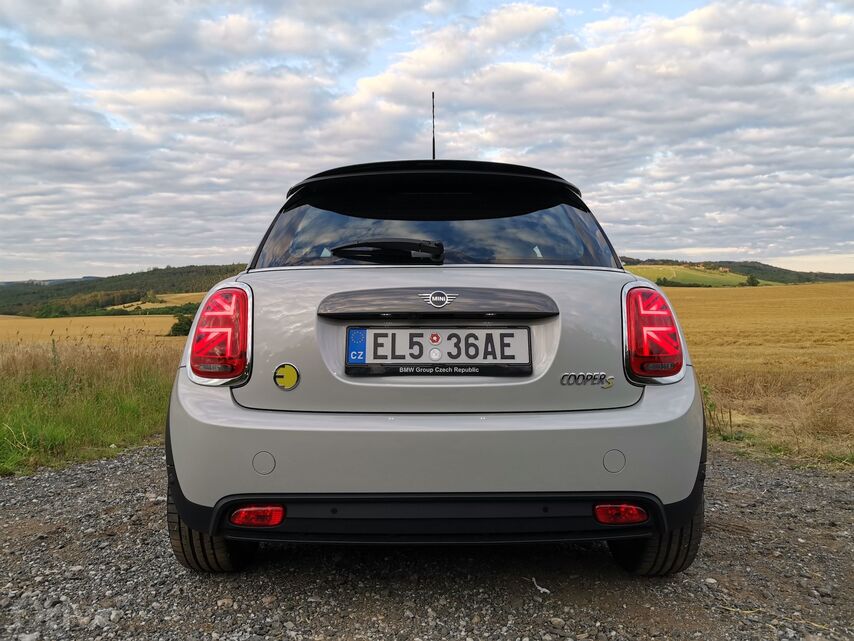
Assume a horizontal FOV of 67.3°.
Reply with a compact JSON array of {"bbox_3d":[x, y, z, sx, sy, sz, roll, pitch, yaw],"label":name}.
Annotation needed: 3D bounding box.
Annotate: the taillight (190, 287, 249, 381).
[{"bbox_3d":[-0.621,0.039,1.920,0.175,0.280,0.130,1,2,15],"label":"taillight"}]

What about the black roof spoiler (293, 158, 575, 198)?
[{"bbox_3d":[0.025,-0.475,2.140,0.990,0.120,0.270,0,2,-1],"label":"black roof spoiler"}]

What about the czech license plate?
[{"bbox_3d":[0.033,0.088,1.820,0.535,0.140,0.020,0,-2,-1],"label":"czech license plate"}]

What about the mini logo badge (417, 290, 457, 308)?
[{"bbox_3d":[0.032,-0.059,1.800,0.113,0.050,0.012,0,-13,-1],"label":"mini logo badge"}]

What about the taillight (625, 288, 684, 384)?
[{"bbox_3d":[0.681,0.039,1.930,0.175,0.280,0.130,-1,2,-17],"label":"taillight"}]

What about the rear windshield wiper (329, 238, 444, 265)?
[{"bbox_3d":[-0.124,-0.211,1.960,0.350,0.065,0.050,0,-23,-1],"label":"rear windshield wiper"}]

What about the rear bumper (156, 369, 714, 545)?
[{"bbox_3d":[0.030,0.375,1.910,1.700,0.450,0.410,0,2,-1],"label":"rear bumper"}]

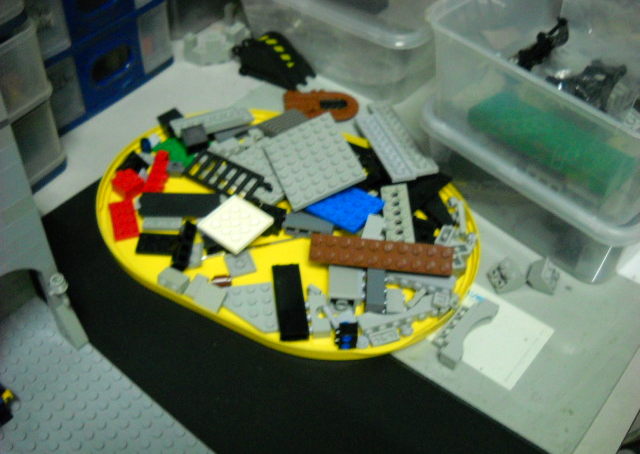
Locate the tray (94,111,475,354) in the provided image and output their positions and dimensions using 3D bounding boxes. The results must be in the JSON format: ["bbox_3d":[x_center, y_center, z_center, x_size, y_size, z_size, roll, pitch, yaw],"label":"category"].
[{"bbox_3d":[-0.021,-0.006,0.464,0.241,0.011,0.174,22,50,16],"label":"tray"}]

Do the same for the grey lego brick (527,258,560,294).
[{"bbox_3d":[0.131,0.029,0.442,0.016,0.011,0.016,23,50,17],"label":"grey lego brick"}]

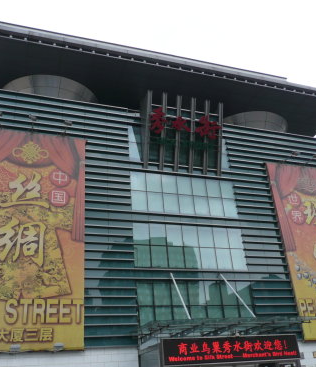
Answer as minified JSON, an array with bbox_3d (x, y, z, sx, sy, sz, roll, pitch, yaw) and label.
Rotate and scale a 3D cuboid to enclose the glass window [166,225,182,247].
[{"bbox_3d":[1.209,3.789,28.694,1.225,1.587,0.100,6,-28,-19],"label":"glass window"}]

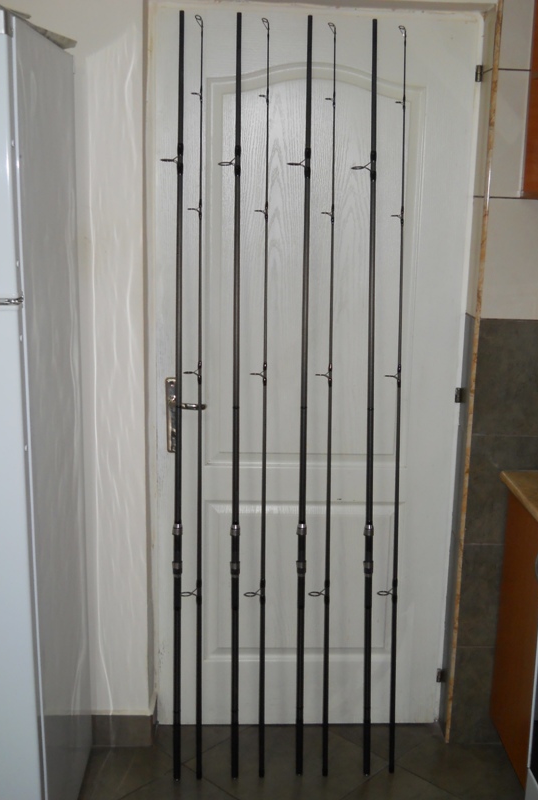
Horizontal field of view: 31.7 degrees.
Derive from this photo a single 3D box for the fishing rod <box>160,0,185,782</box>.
[{"bbox_3d":[-0.257,0.039,2.529,0.062,2.065,0.042,1,7,-2],"label":"fishing rod"}]

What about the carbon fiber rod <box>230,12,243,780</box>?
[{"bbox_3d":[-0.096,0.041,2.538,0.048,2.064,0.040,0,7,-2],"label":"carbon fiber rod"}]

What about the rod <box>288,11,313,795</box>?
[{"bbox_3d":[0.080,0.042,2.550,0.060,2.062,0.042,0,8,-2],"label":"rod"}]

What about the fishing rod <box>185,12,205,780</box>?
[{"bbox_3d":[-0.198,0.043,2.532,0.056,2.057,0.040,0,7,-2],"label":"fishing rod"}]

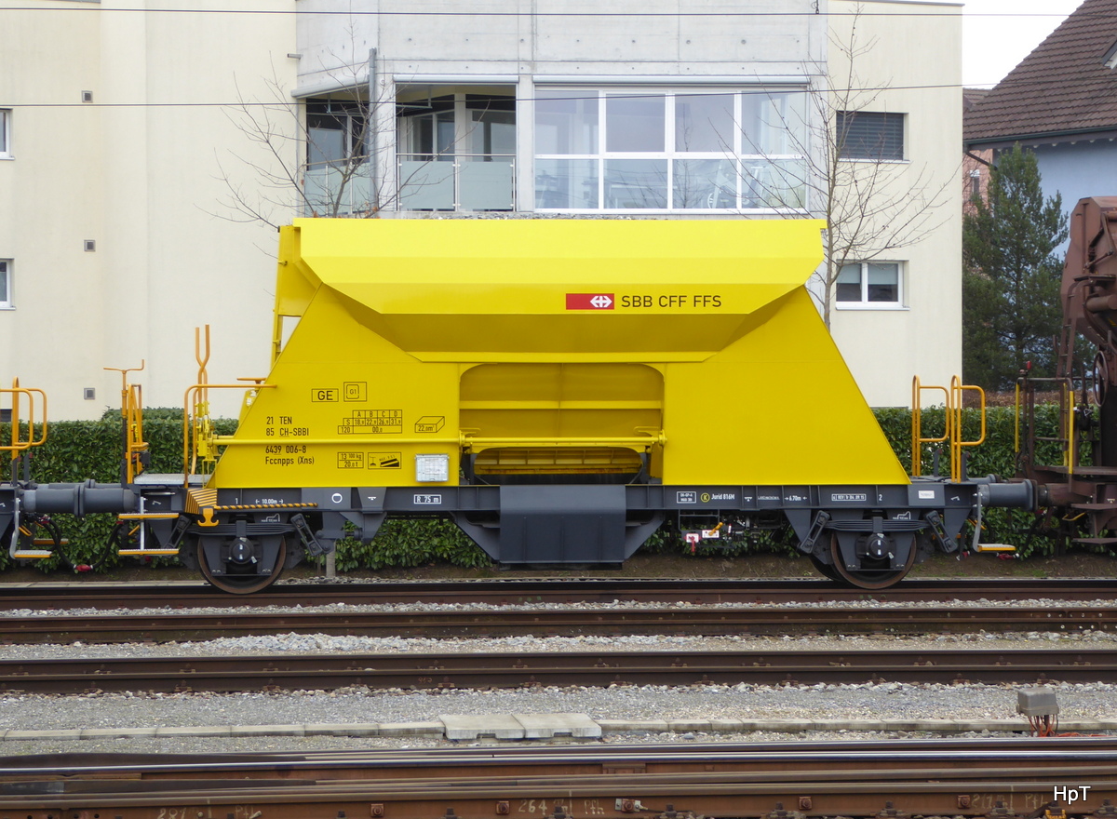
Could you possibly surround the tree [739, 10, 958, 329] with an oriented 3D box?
[{"bbox_3d":[3.484,-1.519,43.300,3.000,7.110,2.900,0,1,-5],"label":"tree"}]

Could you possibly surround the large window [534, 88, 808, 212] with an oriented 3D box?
[{"bbox_3d":[2.064,-4.730,63.000,5.000,2.280,0.200,0,1,-5],"label":"large window"}]

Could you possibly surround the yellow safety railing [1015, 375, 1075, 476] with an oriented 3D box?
[{"bbox_3d":[5.300,0.175,37.700,0.100,1.050,2.400,0,1,-5],"label":"yellow safety railing"}]

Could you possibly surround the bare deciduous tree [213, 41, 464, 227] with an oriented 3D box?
[{"bbox_3d":[-2.637,-1.368,43.000,3.400,6.800,3.200,0,1,-5],"label":"bare deciduous tree"}]

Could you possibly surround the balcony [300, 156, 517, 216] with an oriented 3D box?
[{"bbox_3d":[-2.823,-4.083,63.696,3.950,1.080,2.400,0,1,-5],"label":"balcony"}]

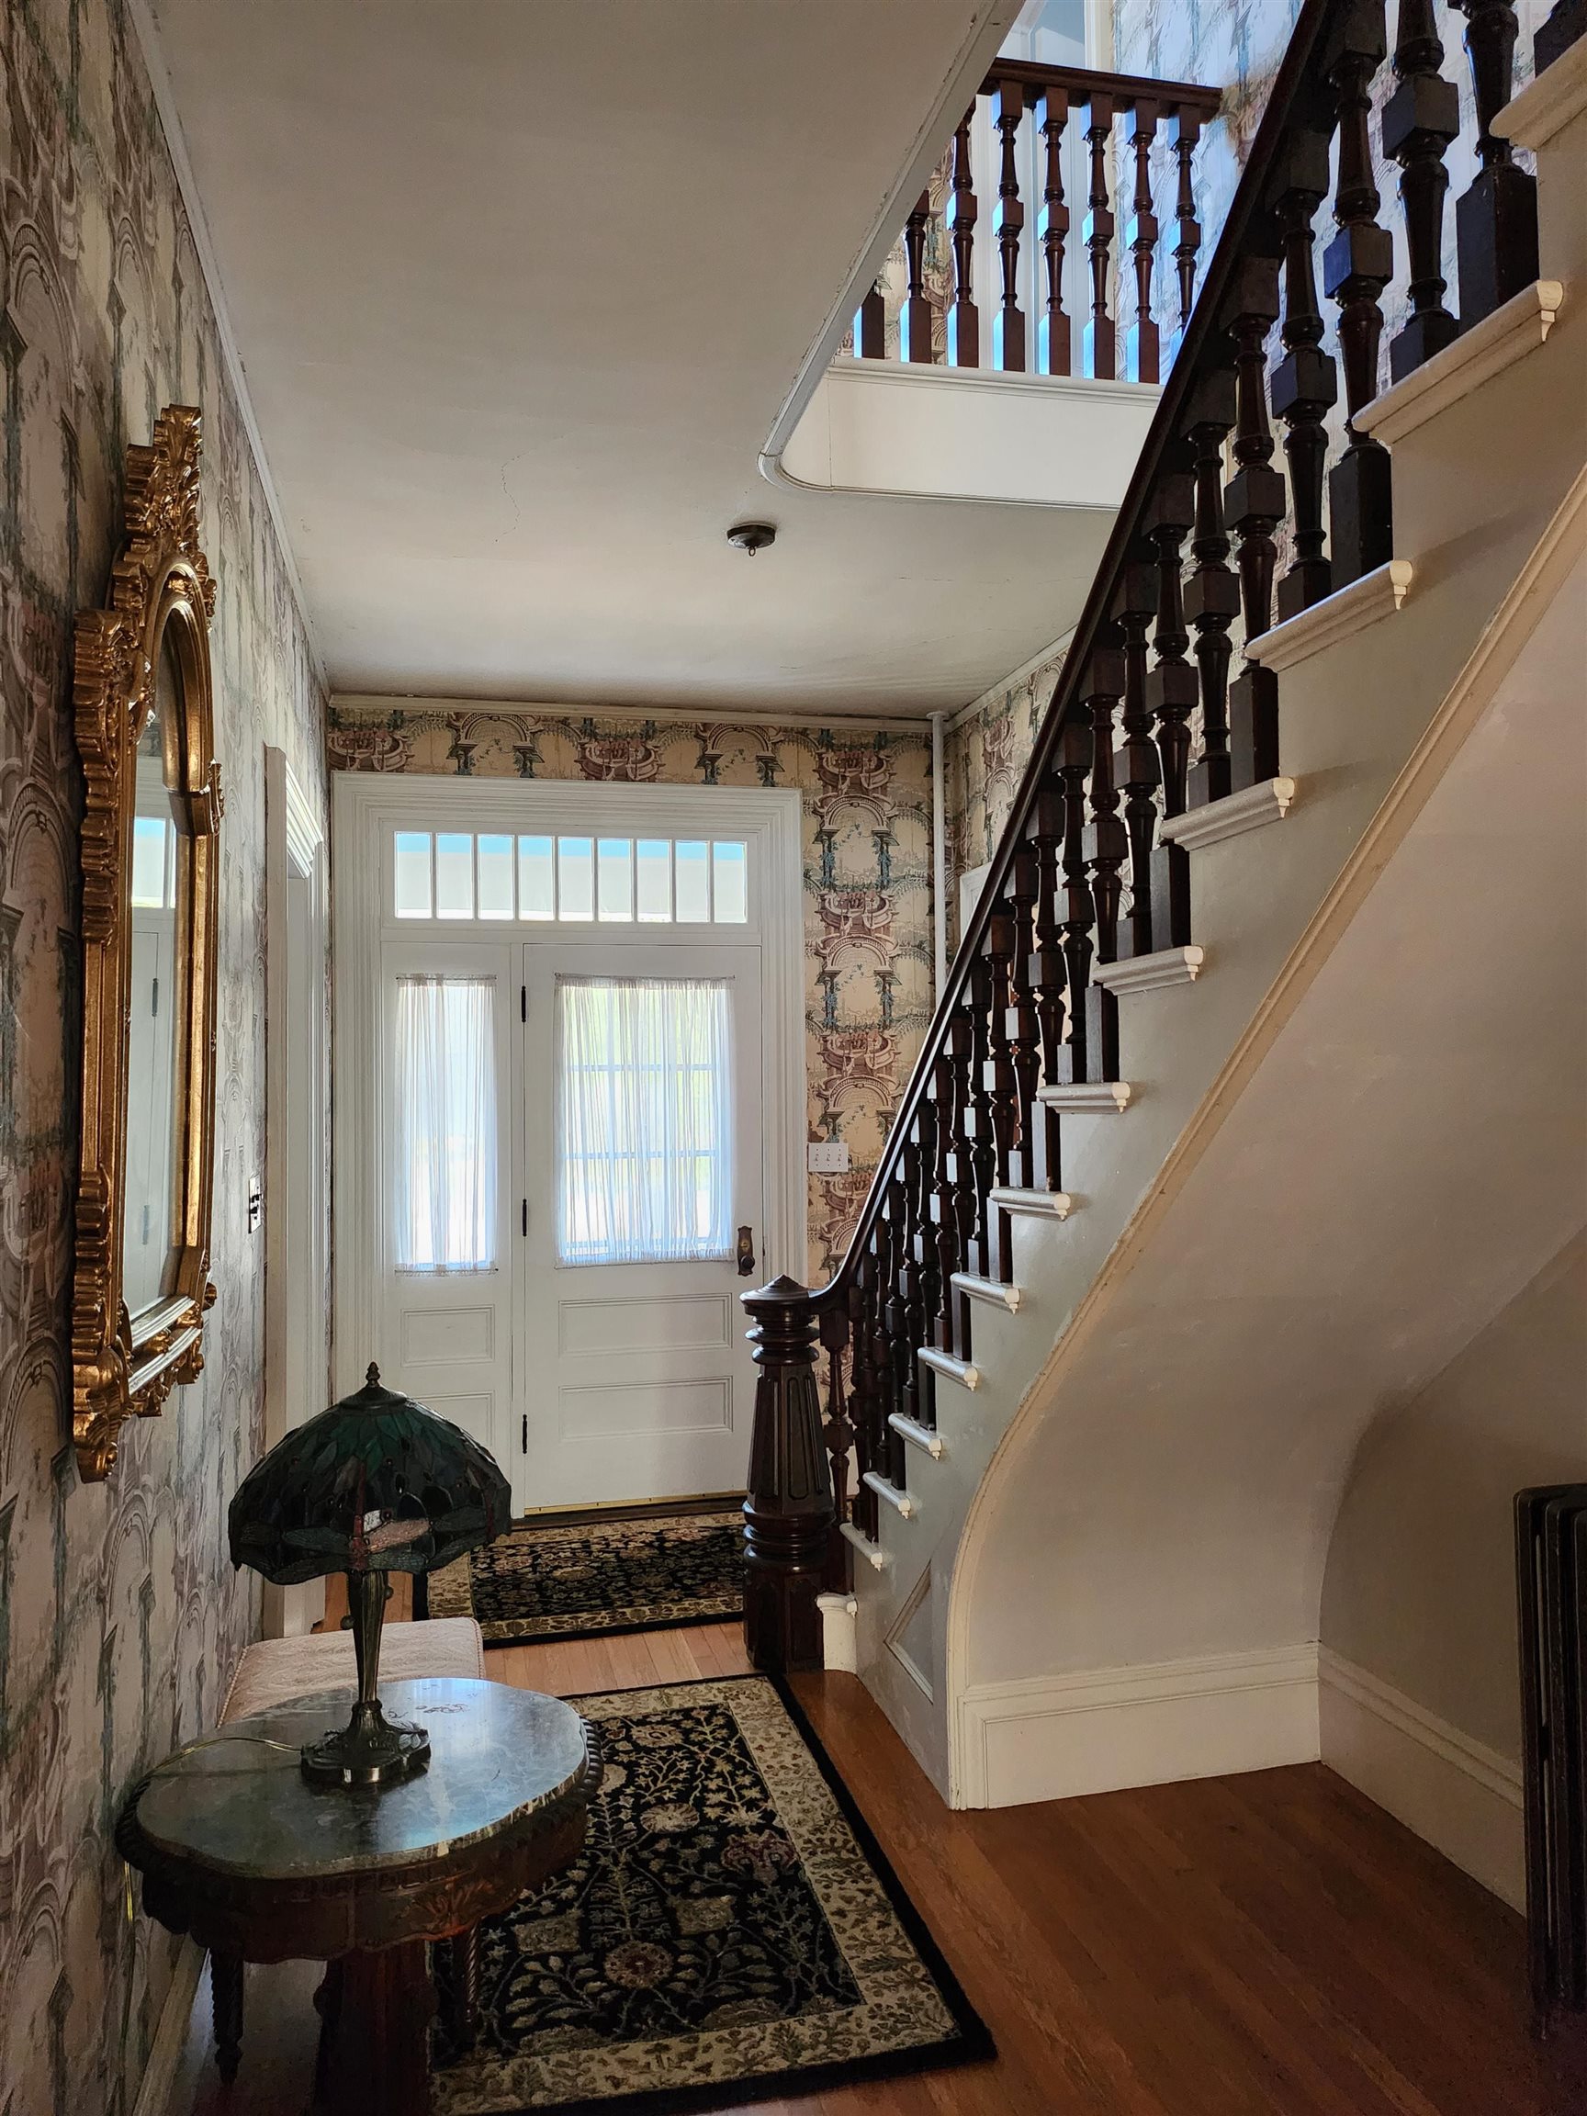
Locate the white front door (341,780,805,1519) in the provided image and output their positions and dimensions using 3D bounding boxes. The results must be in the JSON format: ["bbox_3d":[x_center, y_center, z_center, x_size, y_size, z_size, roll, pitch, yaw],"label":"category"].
[{"bbox_3d":[-0.795,0.324,5.516,1.755,2.729,0.120,0,-1,-14],"label":"white front door"}]

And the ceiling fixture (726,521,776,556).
[{"bbox_3d":[-0.108,-1.353,3.858,0.128,0.070,0.128,-1,-1,0],"label":"ceiling fixture"}]

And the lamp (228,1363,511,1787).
[{"bbox_3d":[-0.554,0.653,1.908,0.352,0.508,0.352,0,-1,-14],"label":"lamp"}]

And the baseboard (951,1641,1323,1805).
[{"bbox_3d":[0.786,1.504,3.321,0.899,0.271,0.025,0,-1,-14],"label":"baseboard"}]

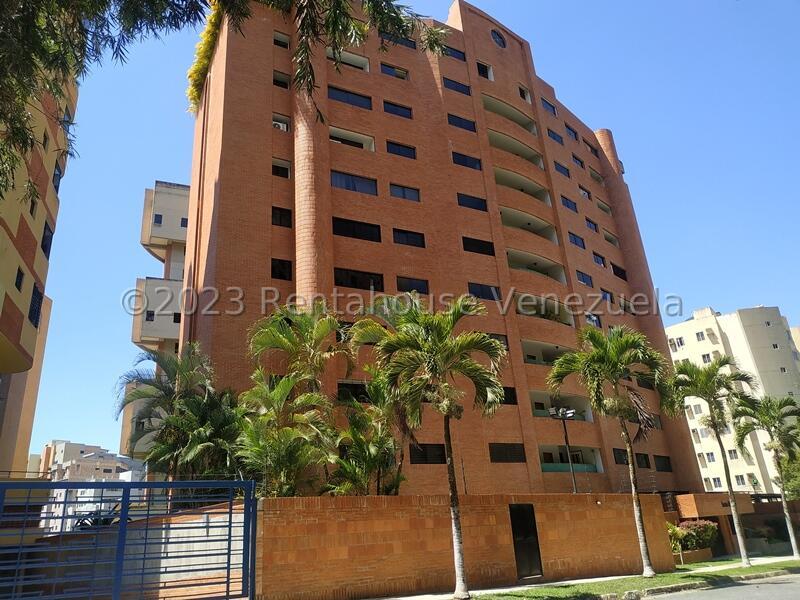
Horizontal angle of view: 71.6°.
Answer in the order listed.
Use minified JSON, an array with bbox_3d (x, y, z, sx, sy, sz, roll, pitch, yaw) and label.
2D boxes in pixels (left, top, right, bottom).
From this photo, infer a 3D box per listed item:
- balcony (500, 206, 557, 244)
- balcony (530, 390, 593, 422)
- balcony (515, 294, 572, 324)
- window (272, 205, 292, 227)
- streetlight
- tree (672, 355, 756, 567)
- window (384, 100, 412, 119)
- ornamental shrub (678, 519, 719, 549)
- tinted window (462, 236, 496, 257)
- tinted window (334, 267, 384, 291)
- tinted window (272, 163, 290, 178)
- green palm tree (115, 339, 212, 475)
[{"bbox_3d":[8.127,-4.529,36.192,5.435,1.508,1.500,11,-26,-35],"label":"balcony"},{"bbox_3d":[8.953,6.251,31.988,5.435,1.508,1.500,11,-26,-35],"label":"balcony"},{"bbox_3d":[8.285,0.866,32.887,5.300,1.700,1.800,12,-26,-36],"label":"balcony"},{"bbox_3d":[-5.652,-3.908,26.483,0.951,0.990,0.200,8,-24,-28],"label":"window"},{"bbox_3d":[5.832,5.070,18.878,1.050,2.881,0.450,5,-23,-23],"label":"streetlight"},{"bbox_3d":[12.957,6.084,21.491,3.100,7.700,3.100,-16,-24,27],"label":"tree"},{"bbox_3d":[-0.120,-10.893,32.076,1.826,0.814,0.200,7,-24,-26],"label":"window"},{"bbox_3d":[13.038,10.242,24.228,1.800,1.350,1.100,8,-24,-29],"label":"ornamental shrub"},{"bbox_3d":[4.567,-3.044,32.066,2.163,0.829,0.150,8,-24,-28],"label":"tinted window"},{"bbox_3d":[-1.998,-0.958,27.454,2.650,1.000,0.150,6,-23,-26],"label":"tinted window"},{"bbox_3d":[-5.954,-6.516,27.805,0.959,0.853,0.150,9,-24,-31],"label":"tinted window"},{"bbox_3d":[-7.548,3.829,17.922,2.707,4.899,2.707,5,-23,-23],"label":"green palm tree"}]

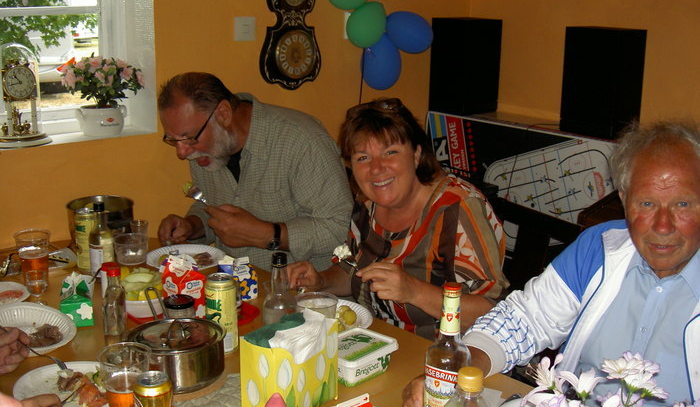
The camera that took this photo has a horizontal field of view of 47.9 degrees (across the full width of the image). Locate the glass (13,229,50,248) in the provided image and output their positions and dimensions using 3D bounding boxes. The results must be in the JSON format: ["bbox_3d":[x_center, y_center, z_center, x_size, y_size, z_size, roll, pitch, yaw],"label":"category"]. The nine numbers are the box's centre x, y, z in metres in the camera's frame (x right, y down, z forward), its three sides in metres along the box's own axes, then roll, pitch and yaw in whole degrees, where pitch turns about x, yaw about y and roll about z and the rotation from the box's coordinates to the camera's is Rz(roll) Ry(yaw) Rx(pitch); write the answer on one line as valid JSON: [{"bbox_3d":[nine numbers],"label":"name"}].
[{"bbox_3d":[-0.847,0.147,2.122,0.094,0.129,0.094,1,14,0],"label":"glass"}]

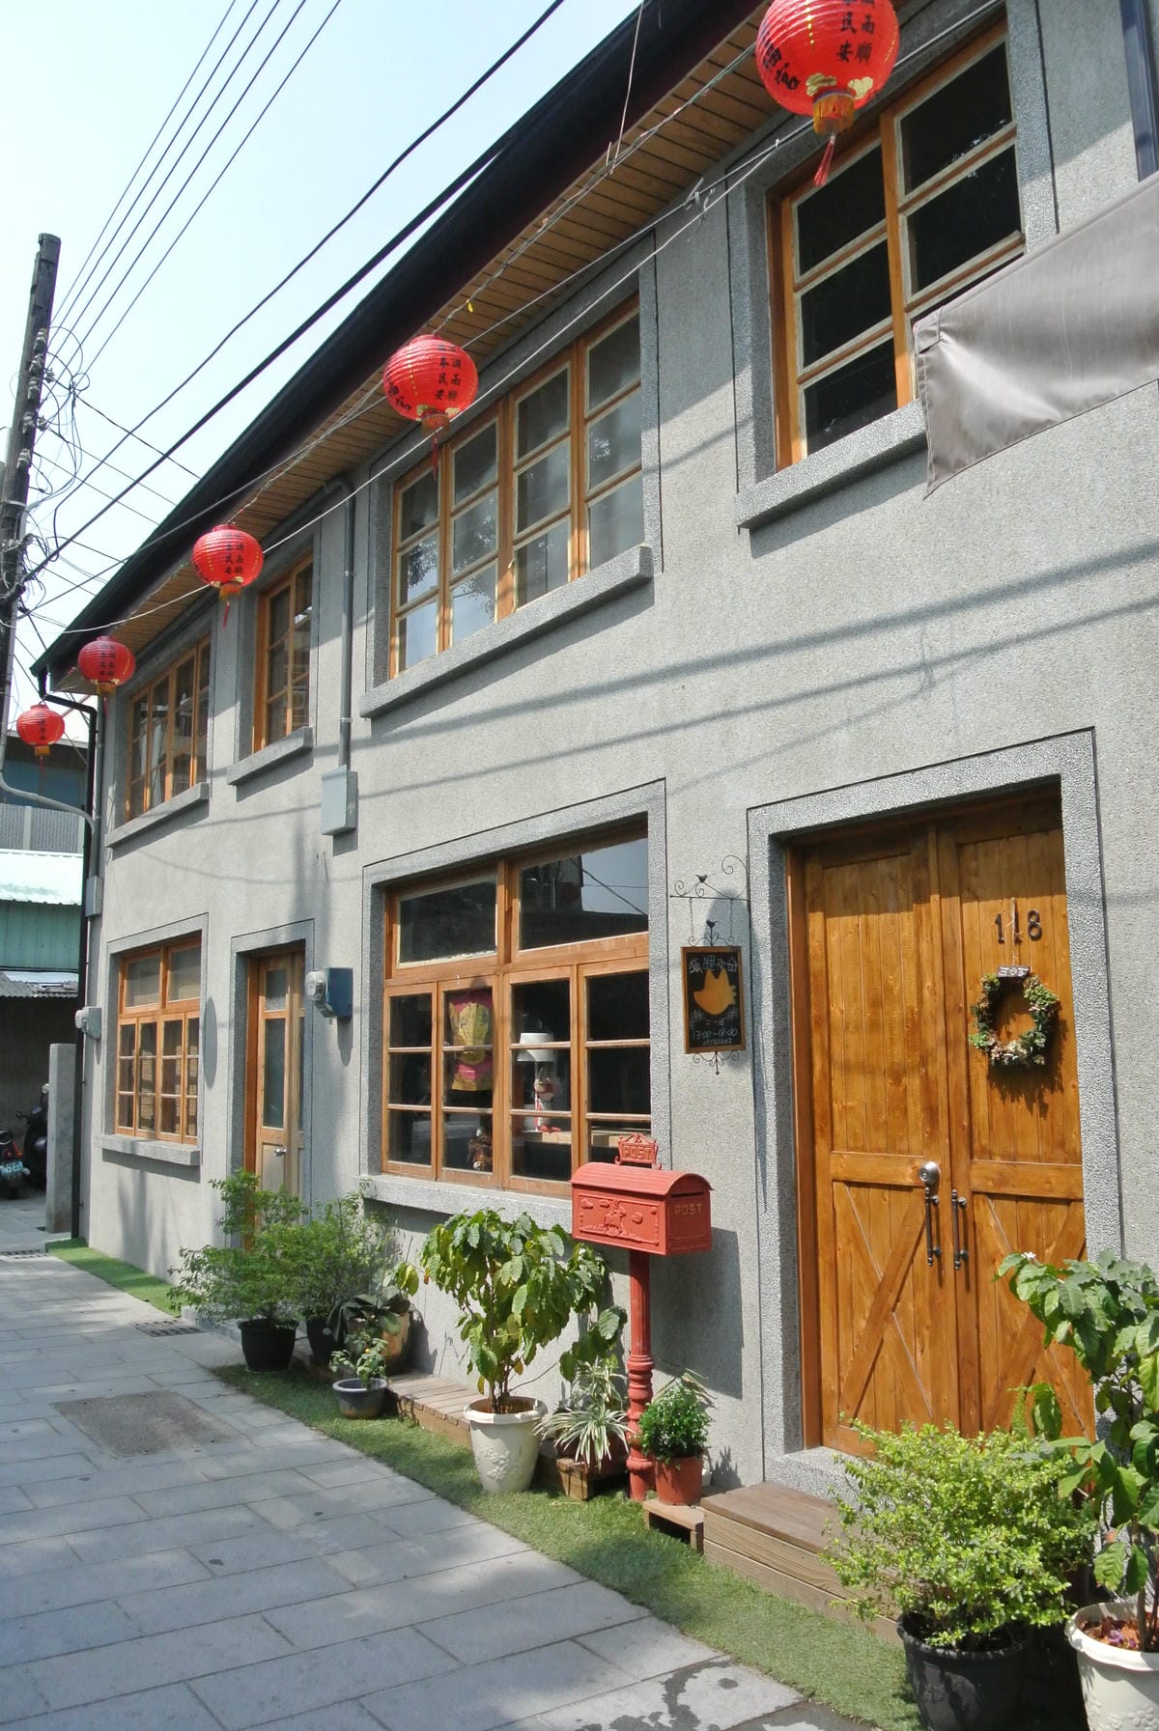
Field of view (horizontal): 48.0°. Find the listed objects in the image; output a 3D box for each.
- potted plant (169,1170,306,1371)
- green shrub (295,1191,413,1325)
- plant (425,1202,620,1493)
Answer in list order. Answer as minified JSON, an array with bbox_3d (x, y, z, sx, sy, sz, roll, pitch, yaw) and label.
[{"bbox_3d":[-1.696,2.022,6.517,0.620,0.960,0.620,5,-10,-35],"label":"potted plant"},{"bbox_3d":[-1.142,1.912,6.298,0.500,0.640,0.560,5,-10,-35],"label":"green shrub"},{"bbox_3d":[-0.230,1.738,4.722,0.620,0.960,0.660,-1,-8,0],"label":"plant"}]

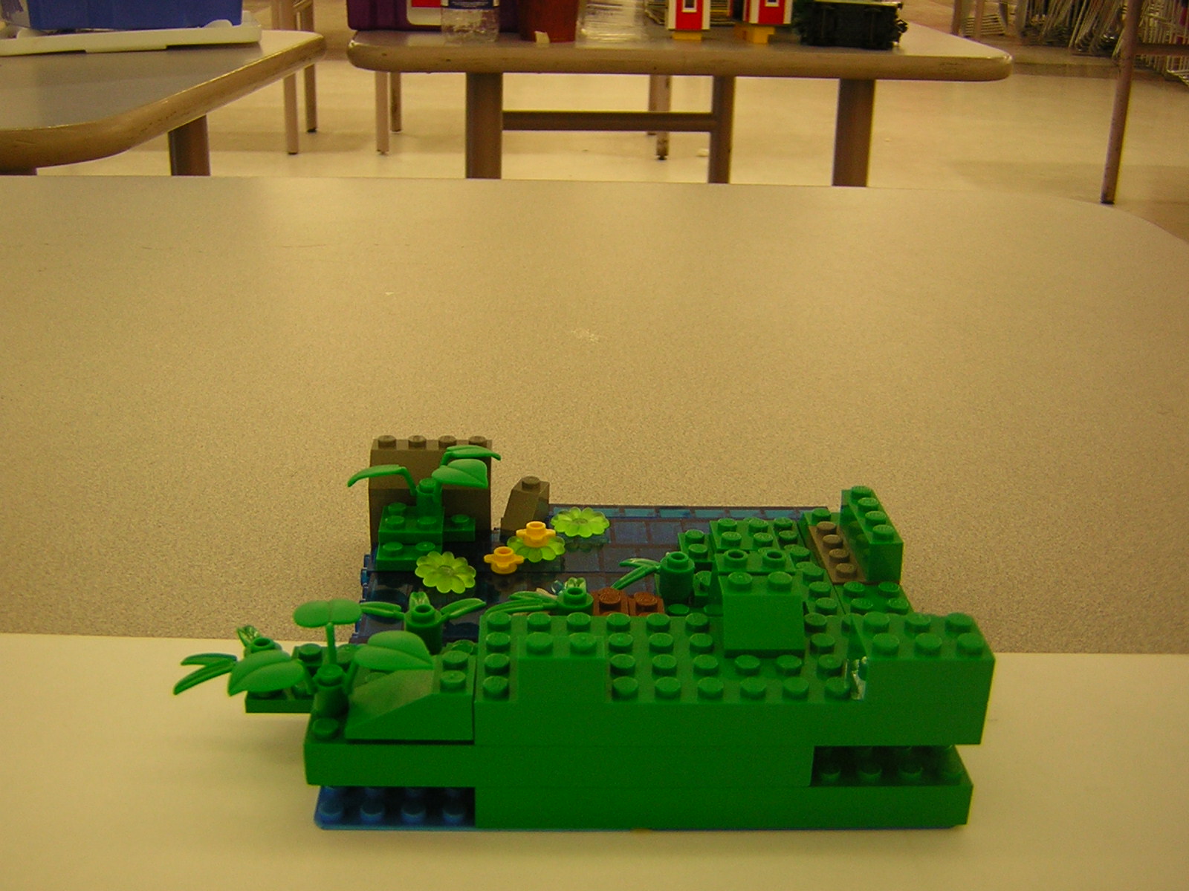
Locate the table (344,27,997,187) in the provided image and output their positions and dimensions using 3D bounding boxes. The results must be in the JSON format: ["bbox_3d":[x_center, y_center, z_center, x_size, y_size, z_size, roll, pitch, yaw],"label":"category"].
[{"bbox_3d":[0.031,-0.311,2.167,0.762,0.740,1.220,-1,23,-7],"label":"table"}]

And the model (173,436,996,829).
[{"bbox_3d":[-0.007,0.030,0.315,0.157,0.044,0.128,1,23,-3],"label":"model"}]

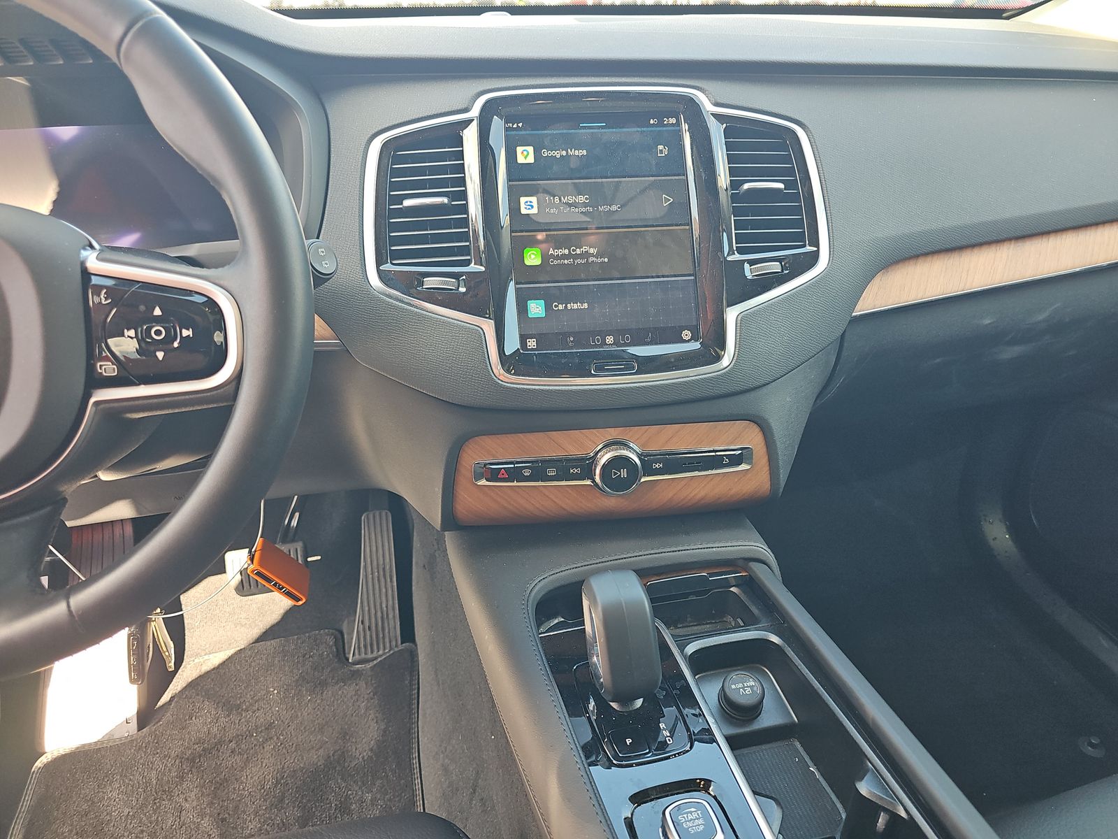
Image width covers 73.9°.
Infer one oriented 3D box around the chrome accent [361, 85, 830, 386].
[{"bbox_3d":[0.032,-0.142,0.568,0.354,0.230,0.040,-4,-5,-7],"label":"chrome accent"}]

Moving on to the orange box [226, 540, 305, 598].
[{"bbox_3d":[-0.381,0.195,0.968,0.102,0.064,0.025,-6,-7,-12],"label":"orange box"}]

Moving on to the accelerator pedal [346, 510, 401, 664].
[{"bbox_3d":[-0.256,0.229,1.040,0.057,0.199,0.032,0,-5,-11],"label":"accelerator pedal"}]

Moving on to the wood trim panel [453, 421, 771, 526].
[{"bbox_3d":[0.041,0.039,0.573,0.244,0.073,0.028,-3,14,-6],"label":"wood trim panel"}]

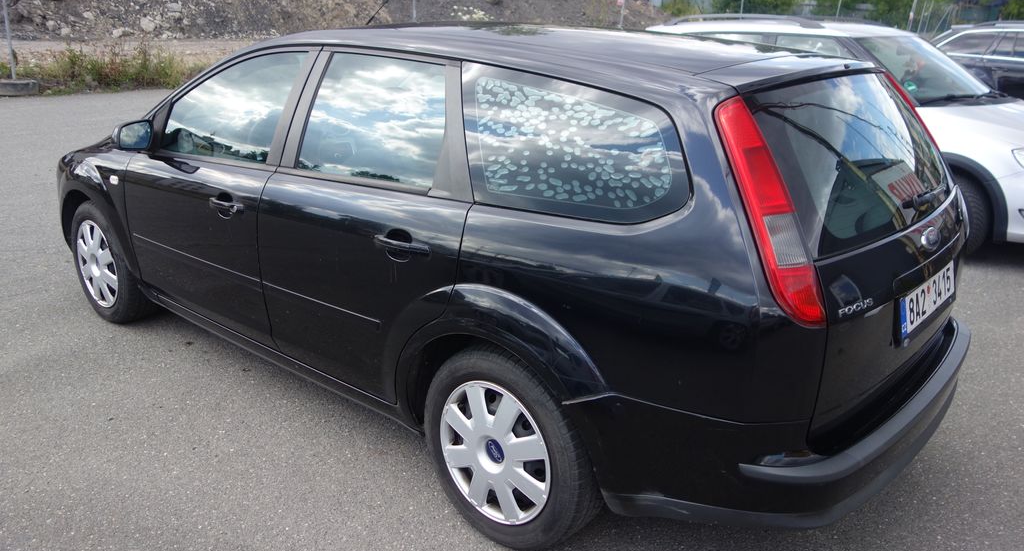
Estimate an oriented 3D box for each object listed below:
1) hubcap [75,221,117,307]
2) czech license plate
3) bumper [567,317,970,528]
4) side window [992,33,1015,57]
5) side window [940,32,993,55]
[{"bbox_3d":[-2.043,-0.060,3.954,0.425,0.425,0.060,16,22,38],"label":"hubcap"},{"bbox_3d":[1.183,0.058,2.252,0.015,0.112,0.520,3,15,42],"label":"czech license plate"},{"bbox_3d":[0.978,0.290,2.501,0.680,0.385,1.770,16,23,38],"label":"bumper"},{"bbox_3d":[7.415,-3.480,12.000,0.310,0.365,0.040,19,7,41],"label":"side window"},{"bbox_3d":[6.855,-3.503,12.000,0.780,0.360,0.060,16,1,38],"label":"side window"}]

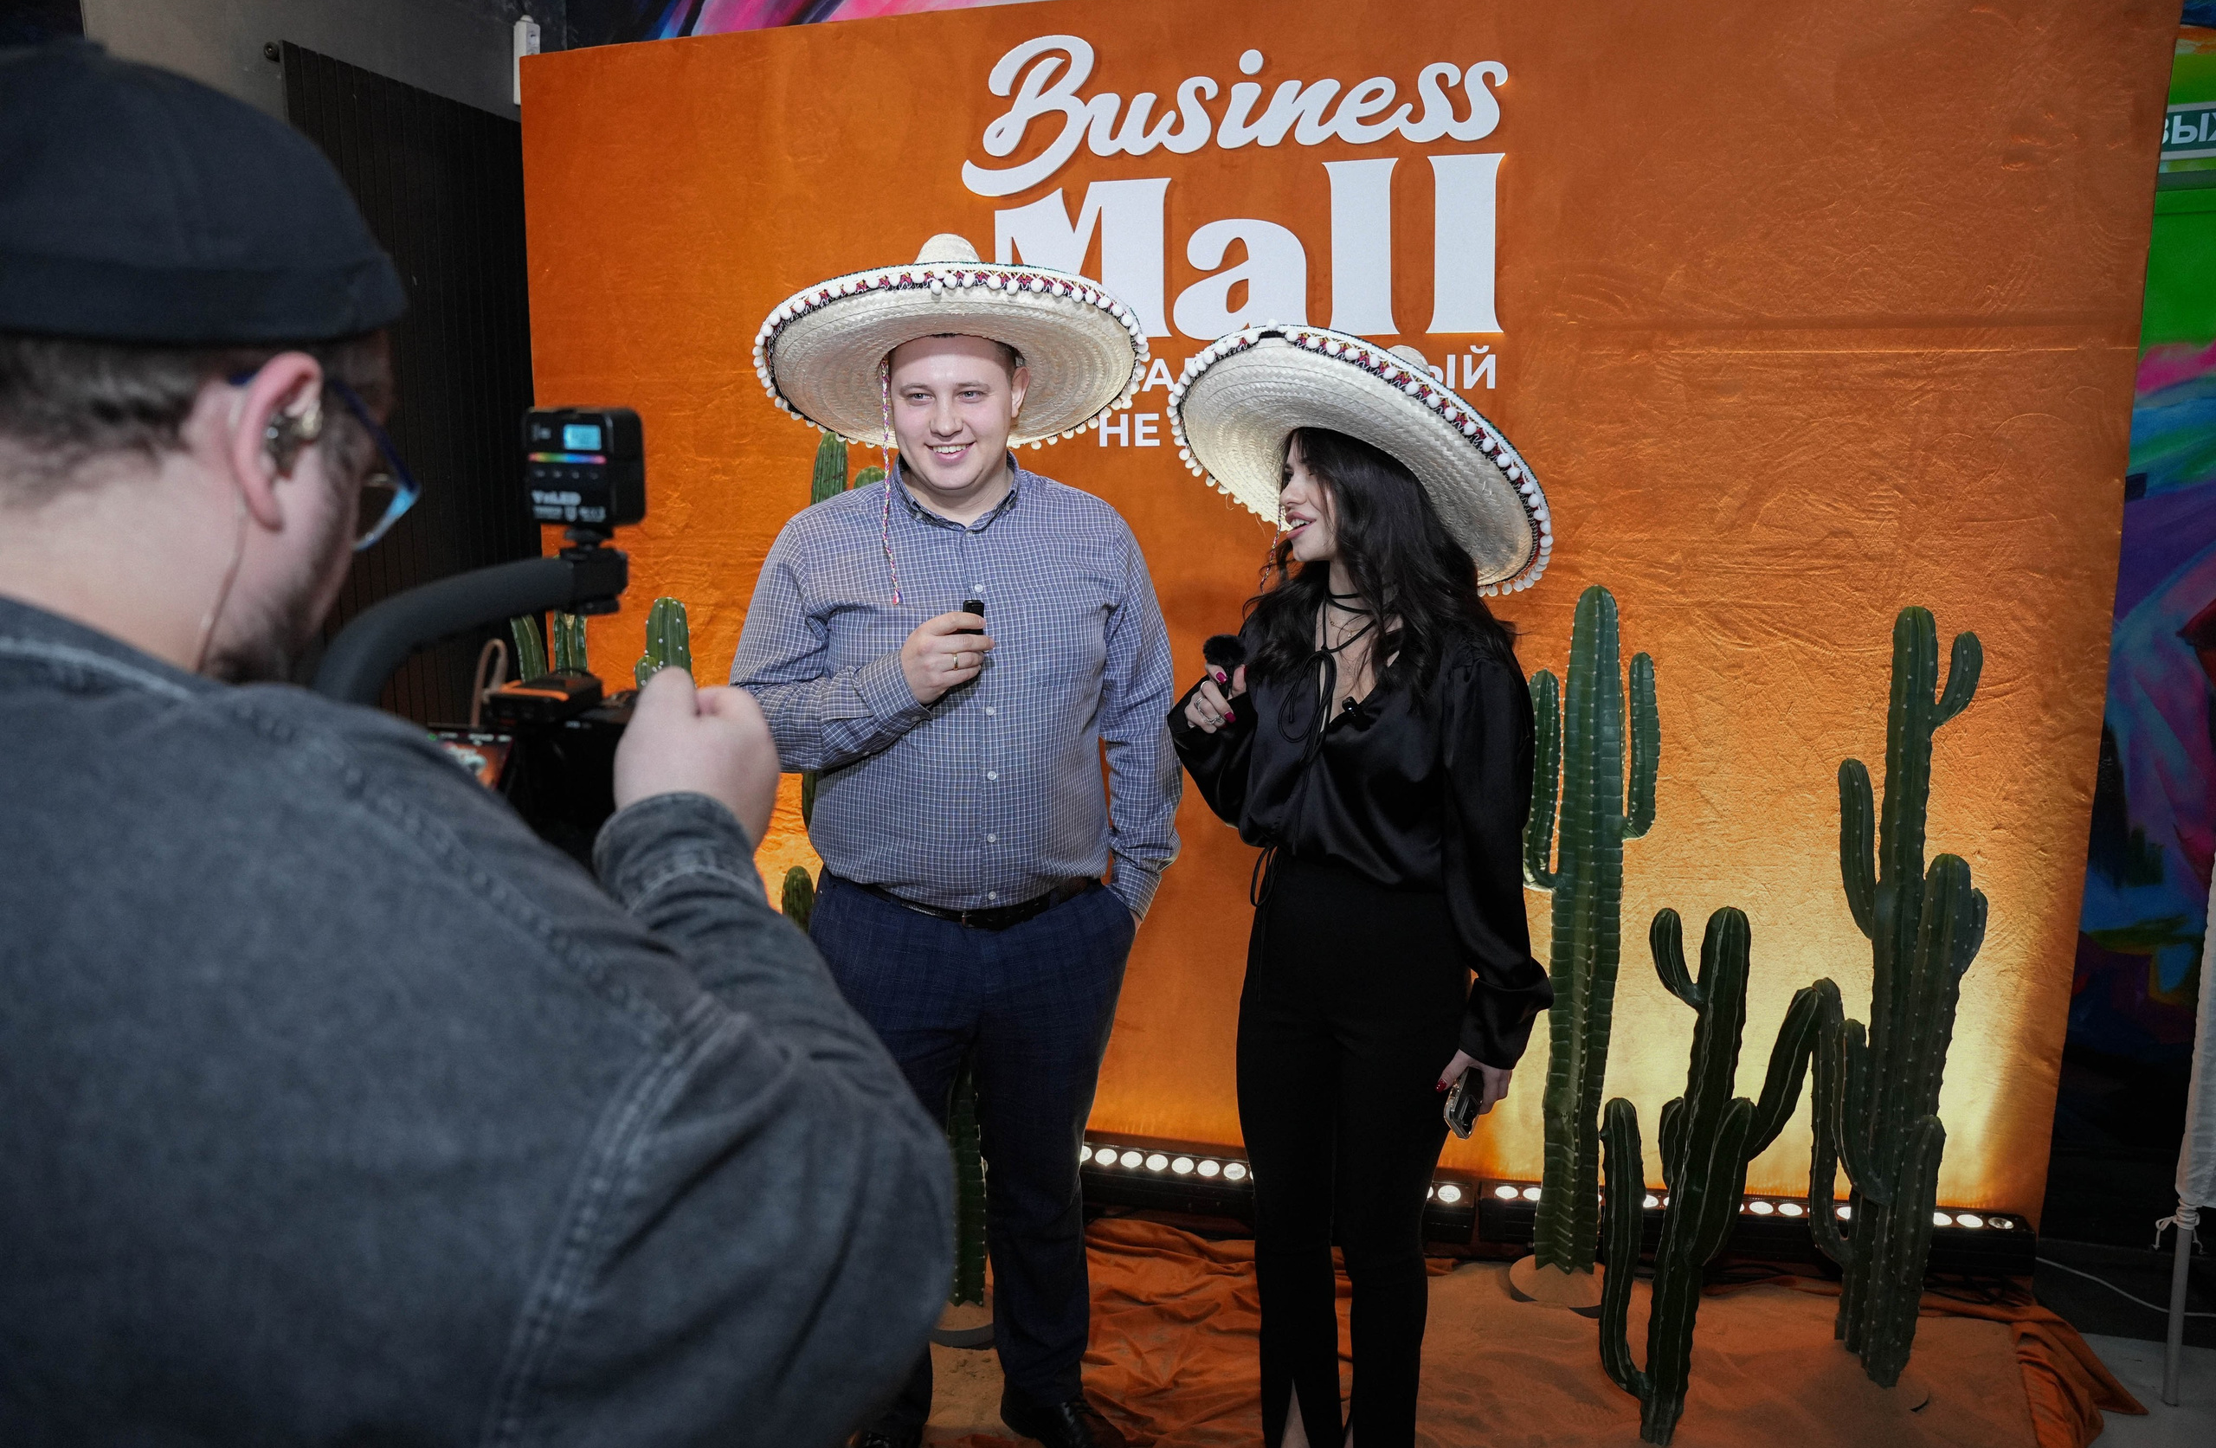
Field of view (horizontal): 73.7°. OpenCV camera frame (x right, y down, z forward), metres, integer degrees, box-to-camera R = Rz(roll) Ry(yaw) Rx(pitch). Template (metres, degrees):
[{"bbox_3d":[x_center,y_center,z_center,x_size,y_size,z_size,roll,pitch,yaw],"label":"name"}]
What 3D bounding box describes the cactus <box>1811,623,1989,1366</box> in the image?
[{"bbox_3d":[1.260,0.452,2.377,0.259,1.278,0.220,2,8,14],"label":"cactus"}]

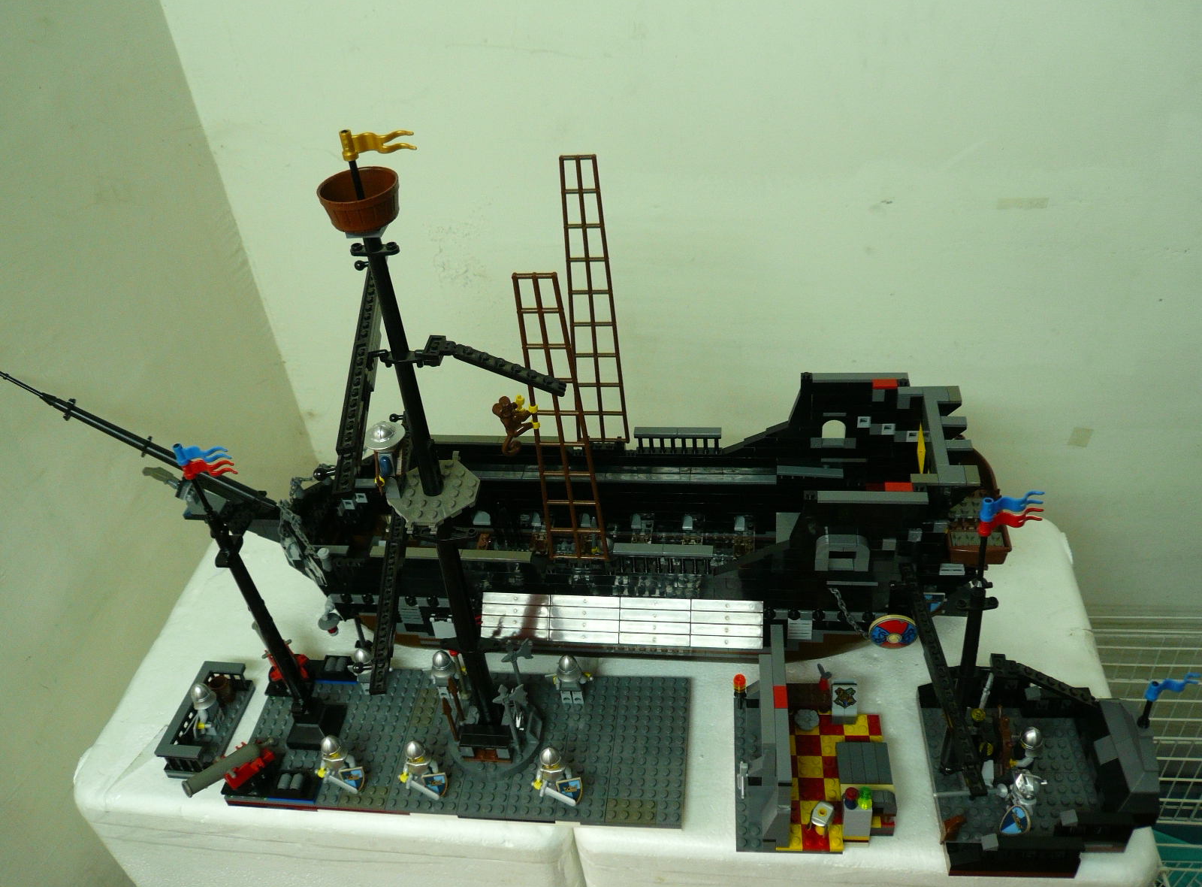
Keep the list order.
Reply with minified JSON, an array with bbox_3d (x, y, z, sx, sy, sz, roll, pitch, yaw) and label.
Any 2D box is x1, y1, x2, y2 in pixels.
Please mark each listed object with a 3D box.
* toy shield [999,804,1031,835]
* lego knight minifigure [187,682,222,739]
[{"bbox_3d":[0.245,0.223,0.576,0.017,0.004,0.018,-19,64,15],"label":"toy shield"},{"bbox_3d":[-0.275,0.184,0.678,0.019,0.044,0.024,5,39,14],"label":"lego knight minifigure"}]

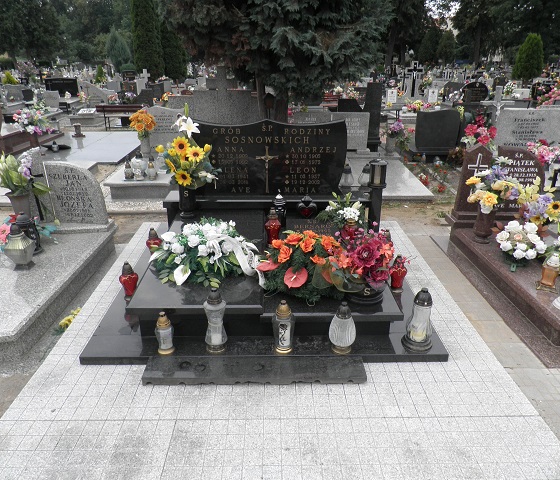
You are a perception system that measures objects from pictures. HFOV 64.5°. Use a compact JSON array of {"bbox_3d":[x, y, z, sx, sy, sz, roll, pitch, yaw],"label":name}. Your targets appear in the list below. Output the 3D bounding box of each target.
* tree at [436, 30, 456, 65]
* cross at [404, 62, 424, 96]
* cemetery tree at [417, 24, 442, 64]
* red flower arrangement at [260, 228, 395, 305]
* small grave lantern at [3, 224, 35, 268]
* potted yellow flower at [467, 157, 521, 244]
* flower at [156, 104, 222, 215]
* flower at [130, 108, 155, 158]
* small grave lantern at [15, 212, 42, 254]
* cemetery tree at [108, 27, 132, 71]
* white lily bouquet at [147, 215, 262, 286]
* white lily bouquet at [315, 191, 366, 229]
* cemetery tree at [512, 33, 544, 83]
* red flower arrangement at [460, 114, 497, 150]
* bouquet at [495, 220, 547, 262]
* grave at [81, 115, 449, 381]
[{"bbox_3d":[16.680,-18.906,44.528,1.900,3.831,1.900,0,23,-1],"label":"tree"},{"bbox_3d":[3.735,-4.414,12.321,0.570,1.000,0.200,0,23,-1],"label":"cross"},{"bbox_3d":[14.947,-19.020,44.439,2.300,4.083,2.300,0,23,-1],"label":"cemetery tree"},{"bbox_3d":[0.287,0.124,2.717,0.810,0.320,0.480,0,23,-1],"label":"red flower arrangement"},{"bbox_3d":[-1.887,0.031,3.202,0.220,0.310,0.220,0,23,-1],"label":"small grave lantern"},{"bbox_3d":[1.598,-0.297,3.336,0.420,0.690,0.400,0,23,-1],"label":"potted yellow flower"},{"bbox_3d":[-0.719,-0.578,3.488,0.490,0.920,0.450,0,23,-1],"label":"flower"},{"bbox_3d":[-1.646,-1.234,5.310,0.320,0.600,0.320,0,23,-1],"label":"flower"},{"bbox_3d":[-1.865,-0.051,3.330,0.130,0.285,0.130,0,23,-1],"label":"small grave lantern"},{"bbox_3d":[-12.535,-14.745,34.736,2.100,3.280,2.100,0,23,-1],"label":"cemetery tree"},{"bbox_3d":[-0.477,0.027,2.890,0.720,0.290,0.500,0,23,-1],"label":"white lily bouquet"},{"bbox_3d":[0.464,-0.214,3.502,0.390,0.320,0.290,0,23,-1],"label":"white lily bouquet"},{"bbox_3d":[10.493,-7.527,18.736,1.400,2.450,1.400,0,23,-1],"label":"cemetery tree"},{"bbox_3d":[2.561,-1.344,5.724,0.460,0.550,0.400,0,23,-1],"label":"red flower arrangement"},{"bbox_3d":[1.680,0.014,3.100,0.370,0.300,0.300,0,23,-1],"label":"bouquet"},{"bbox_3d":[-0.097,-0.199,3.117,2.000,1.070,2.200,0,23,-1],"label":"grave"}]

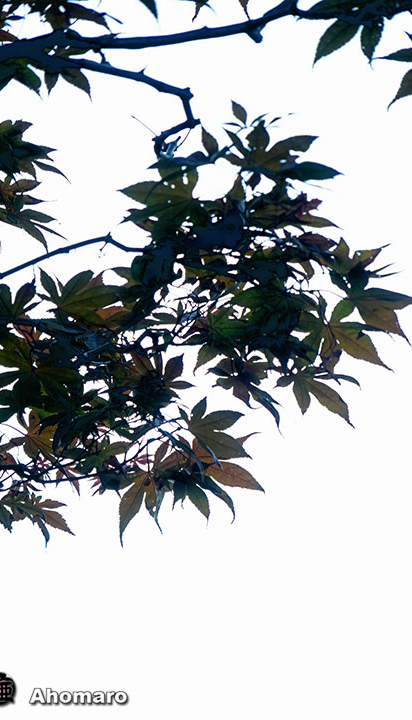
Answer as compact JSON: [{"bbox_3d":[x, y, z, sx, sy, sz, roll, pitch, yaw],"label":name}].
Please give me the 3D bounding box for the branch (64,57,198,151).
[{"bbox_3d":[-0.067,-0.233,4.400,0.125,0.085,0.055,0,-18,0],"label":"branch"}]

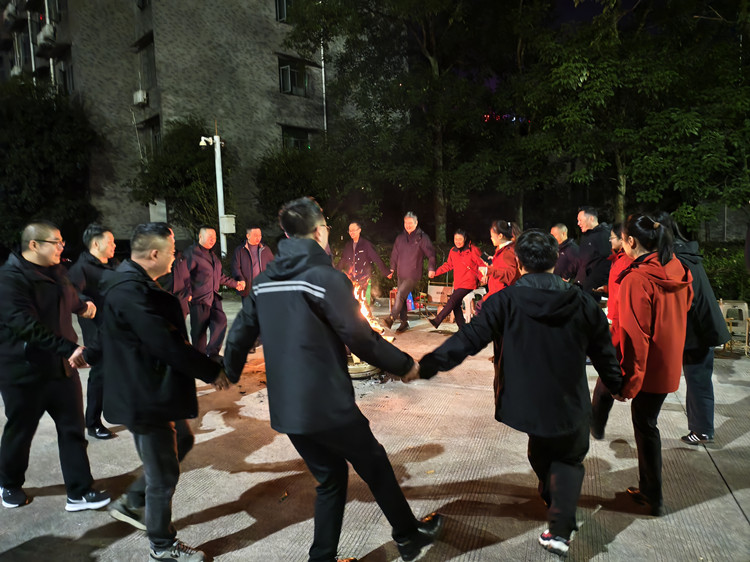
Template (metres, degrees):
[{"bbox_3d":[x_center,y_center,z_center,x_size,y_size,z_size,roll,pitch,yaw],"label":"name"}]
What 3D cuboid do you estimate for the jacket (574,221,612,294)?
[{"bbox_3d":[2.127,-0.165,4.850,0.380,0.750,0.550,0,6,19],"label":"jacket"}]

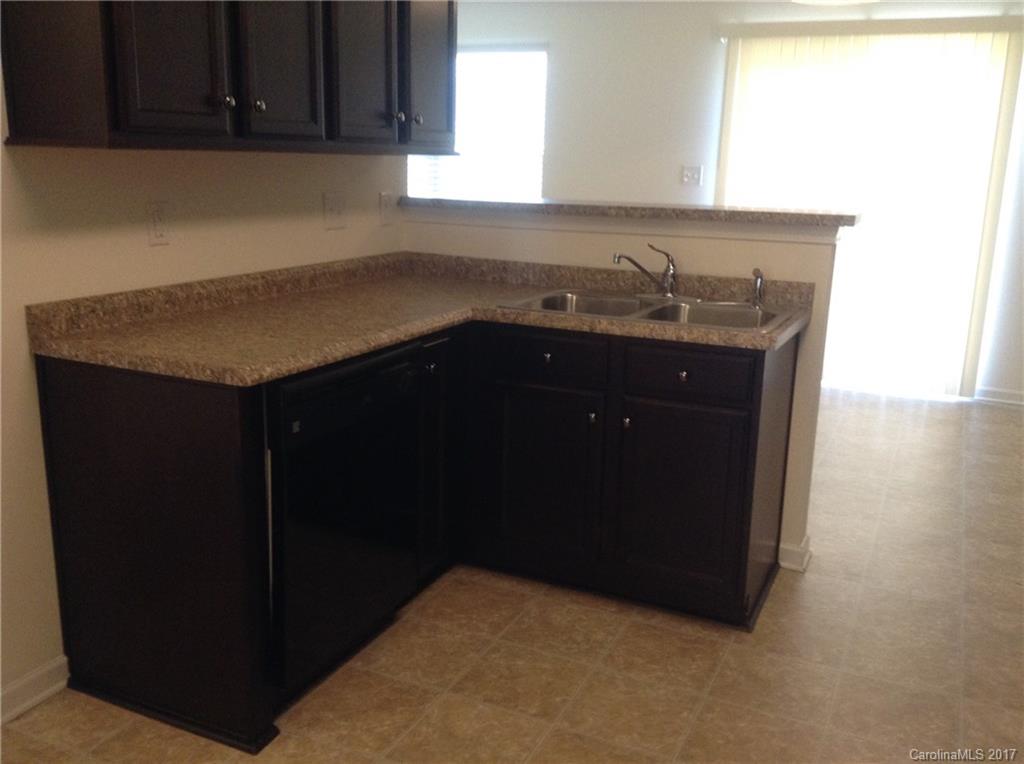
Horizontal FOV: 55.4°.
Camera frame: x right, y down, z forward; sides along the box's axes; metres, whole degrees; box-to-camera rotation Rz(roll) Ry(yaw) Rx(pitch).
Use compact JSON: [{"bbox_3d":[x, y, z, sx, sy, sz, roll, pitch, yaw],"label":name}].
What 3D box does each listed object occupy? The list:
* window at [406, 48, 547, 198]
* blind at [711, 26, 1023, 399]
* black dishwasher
[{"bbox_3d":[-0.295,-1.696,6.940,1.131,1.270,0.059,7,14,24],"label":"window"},{"bbox_3d":[2.042,-1.022,5.970,1.686,2.153,0.099,7,14,24],"label":"blind"},{"bbox_3d":[-0.667,0.307,2.670,0.610,0.818,0.628,7,14,24],"label":"black dishwasher"}]

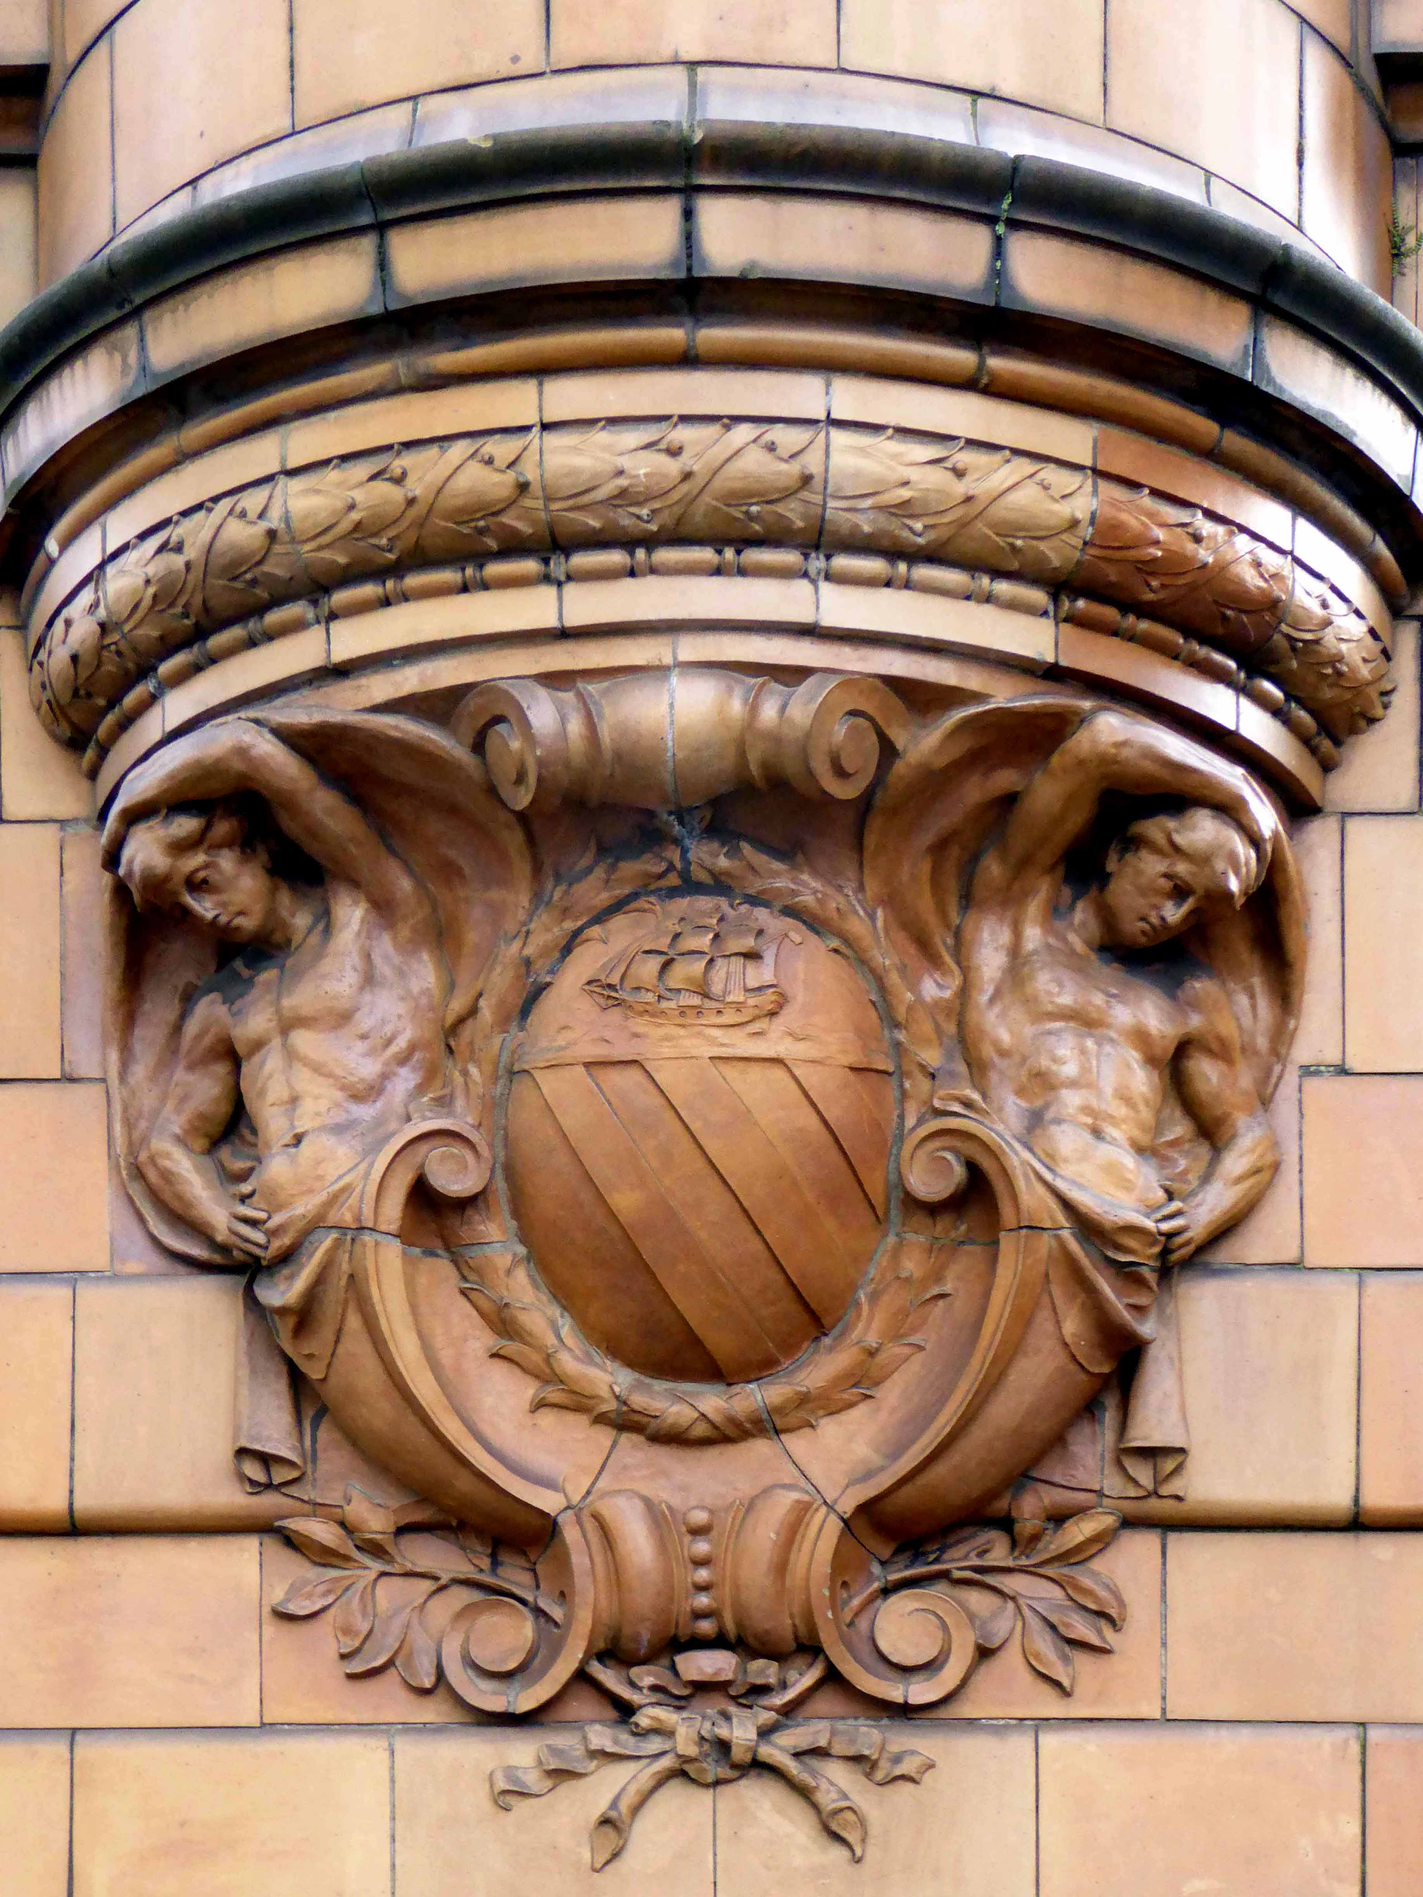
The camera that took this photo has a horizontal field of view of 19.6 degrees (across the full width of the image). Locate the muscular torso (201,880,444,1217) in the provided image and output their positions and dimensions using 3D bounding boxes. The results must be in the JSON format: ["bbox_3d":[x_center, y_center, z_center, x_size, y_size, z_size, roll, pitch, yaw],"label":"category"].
[{"bbox_3d":[-0.590,0.152,6.350,0.320,0.500,0.220,-4,-2,28],"label":"muscular torso"}]

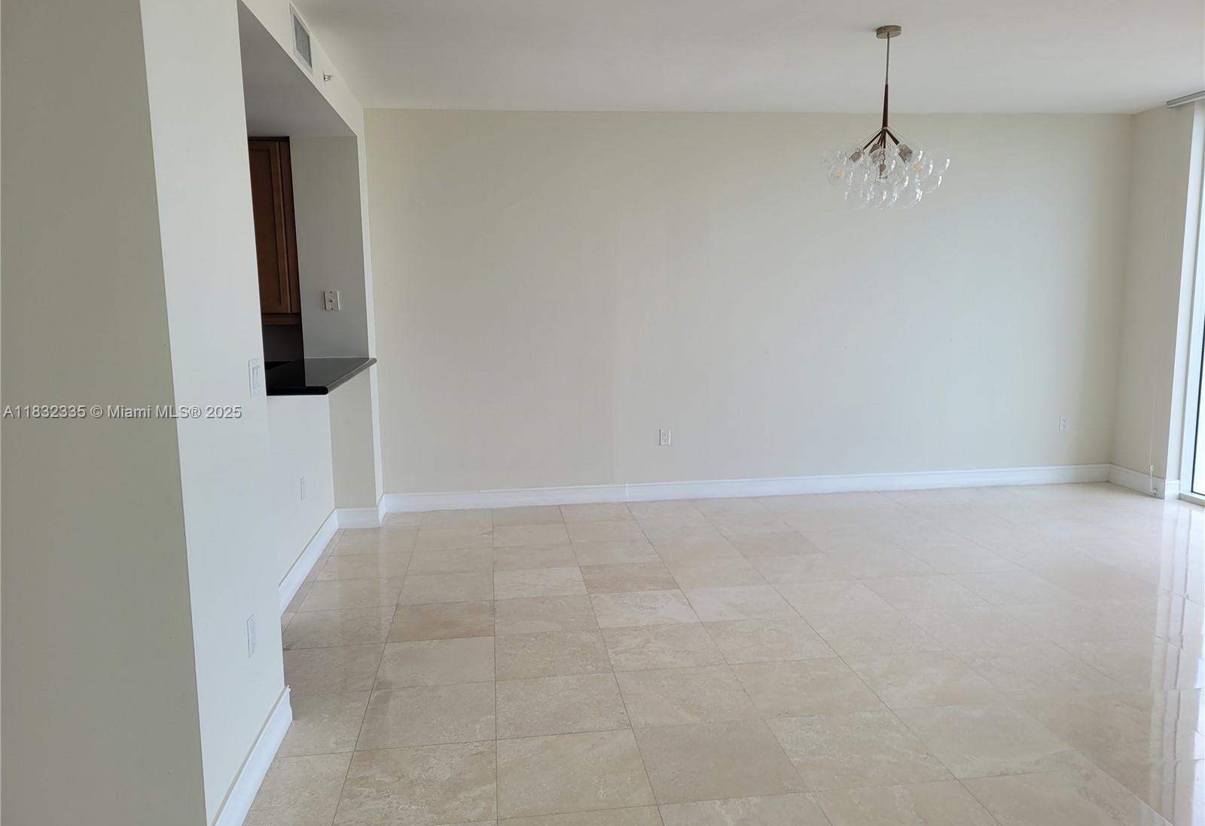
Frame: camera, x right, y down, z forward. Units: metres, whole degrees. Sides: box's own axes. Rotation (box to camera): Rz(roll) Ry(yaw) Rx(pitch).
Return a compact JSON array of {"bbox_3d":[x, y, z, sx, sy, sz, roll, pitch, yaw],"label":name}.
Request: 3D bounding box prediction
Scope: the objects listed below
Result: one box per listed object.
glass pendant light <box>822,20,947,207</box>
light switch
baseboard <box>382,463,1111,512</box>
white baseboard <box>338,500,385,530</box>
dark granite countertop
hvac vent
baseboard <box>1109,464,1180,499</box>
[{"bbox_3d":[1.314,-1.349,4.178,0.600,0.800,0.600,-2,8,-7],"label":"glass pendant light"},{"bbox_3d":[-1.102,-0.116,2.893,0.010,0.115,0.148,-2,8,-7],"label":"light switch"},{"bbox_3d":[1.130,0.524,6.379,5.207,0.128,0.018,-2,8,-7],"label":"baseboard"},{"bbox_3d":[-1.557,0.642,5.874,0.268,0.128,0.366,-2,8,-7],"label":"white baseboard"},{"bbox_3d":[-1.517,-0.201,4.707,0.482,0.040,1.746,-2,8,-7],"label":"dark granite countertop"},{"bbox_3d":[-1.260,-1.569,3.834,0.018,0.185,0.425,-2,8,-7],"label":"hvac vent"},{"bbox_3d":[3.787,0.479,6.362,0.105,0.130,0.599,-2,8,-7],"label":"baseboard"}]

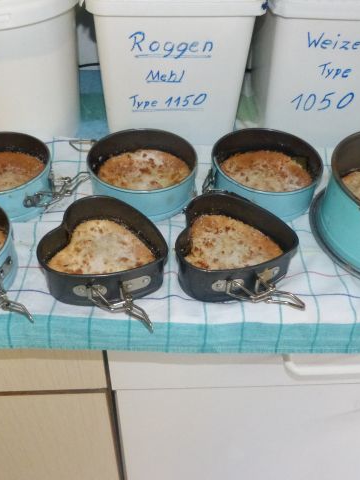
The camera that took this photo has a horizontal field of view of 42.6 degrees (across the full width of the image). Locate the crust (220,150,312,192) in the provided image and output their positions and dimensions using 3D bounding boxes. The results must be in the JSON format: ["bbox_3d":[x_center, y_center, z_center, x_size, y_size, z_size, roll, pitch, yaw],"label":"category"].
[{"bbox_3d":[0.099,-0.073,0.554,0.108,0.022,0.108,4,44,0],"label":"crust"}]

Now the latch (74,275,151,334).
[{"bbox_3d":[-0.056,0.060,0.408,0.071,0.021,0.057,-10,46,-13],"label":"latch"}]

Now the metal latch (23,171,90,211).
[{"bbox_3d":[-0.138,-0.058,0.521,0.043,0.020,0.073,14,45,11],"label":"metal latch"}]

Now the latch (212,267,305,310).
[{"bbox_3d":[0.071,0.052,0.424,0.071,0.020,0.048,-13,47,-16],"label":"latch"}]

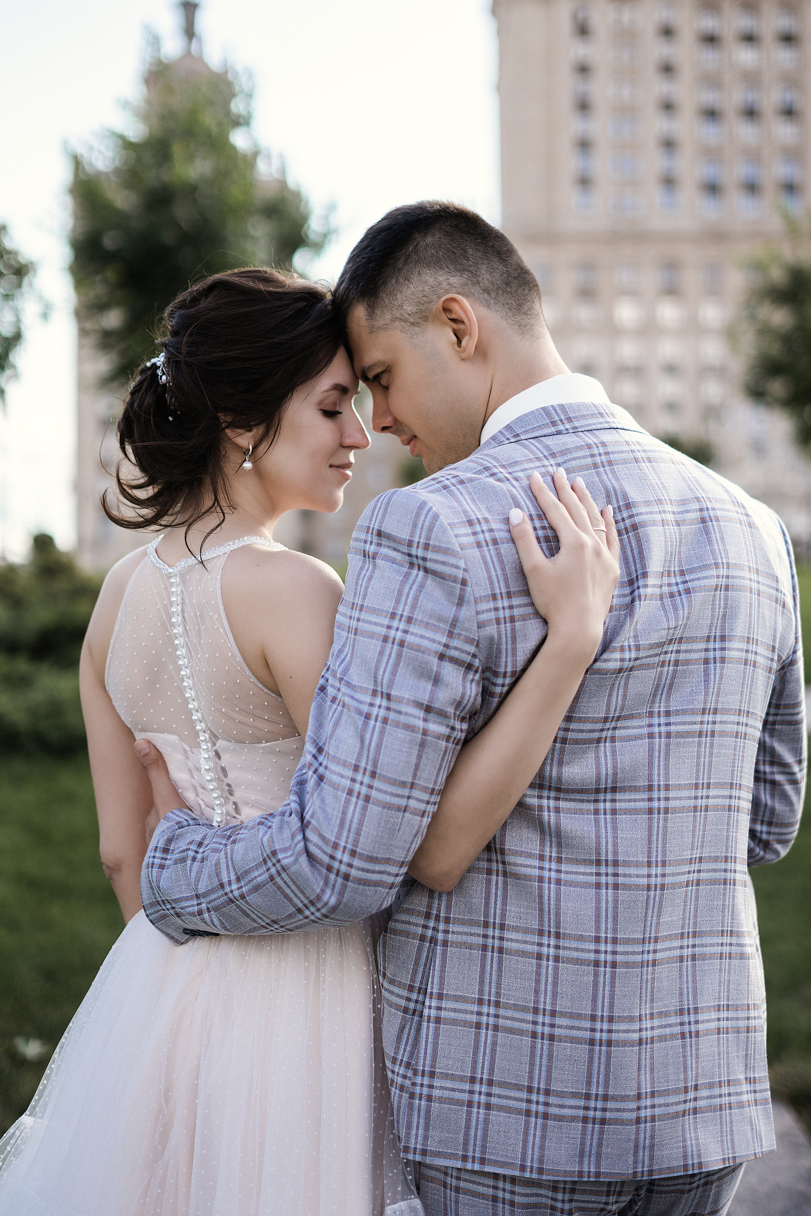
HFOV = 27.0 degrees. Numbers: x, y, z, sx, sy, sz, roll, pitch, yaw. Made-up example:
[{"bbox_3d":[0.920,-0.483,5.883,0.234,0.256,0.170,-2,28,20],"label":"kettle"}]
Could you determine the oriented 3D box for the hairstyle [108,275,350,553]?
[{"bbox_3d":[-0.180,-0.201,1.680,0.233,0.265,0.195,-1,3,-6],"label":"hairstyle"}]

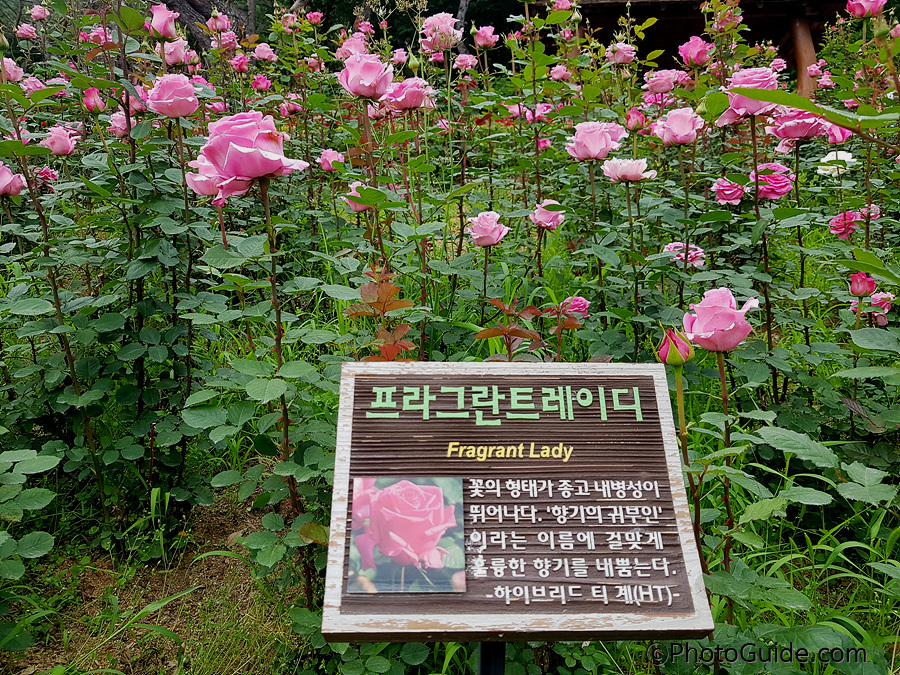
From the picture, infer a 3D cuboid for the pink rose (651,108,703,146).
[{"bbox_3d":[0.456,-0.423,1.350,0.100,0.075,0.095,7,23,17],"label":"pink rose"}]

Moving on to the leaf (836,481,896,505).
[{"bbox_3d":[0.481,0.179,0.780,0.067,0.014,0.060,0,25,-7],"label":"leaf"}]

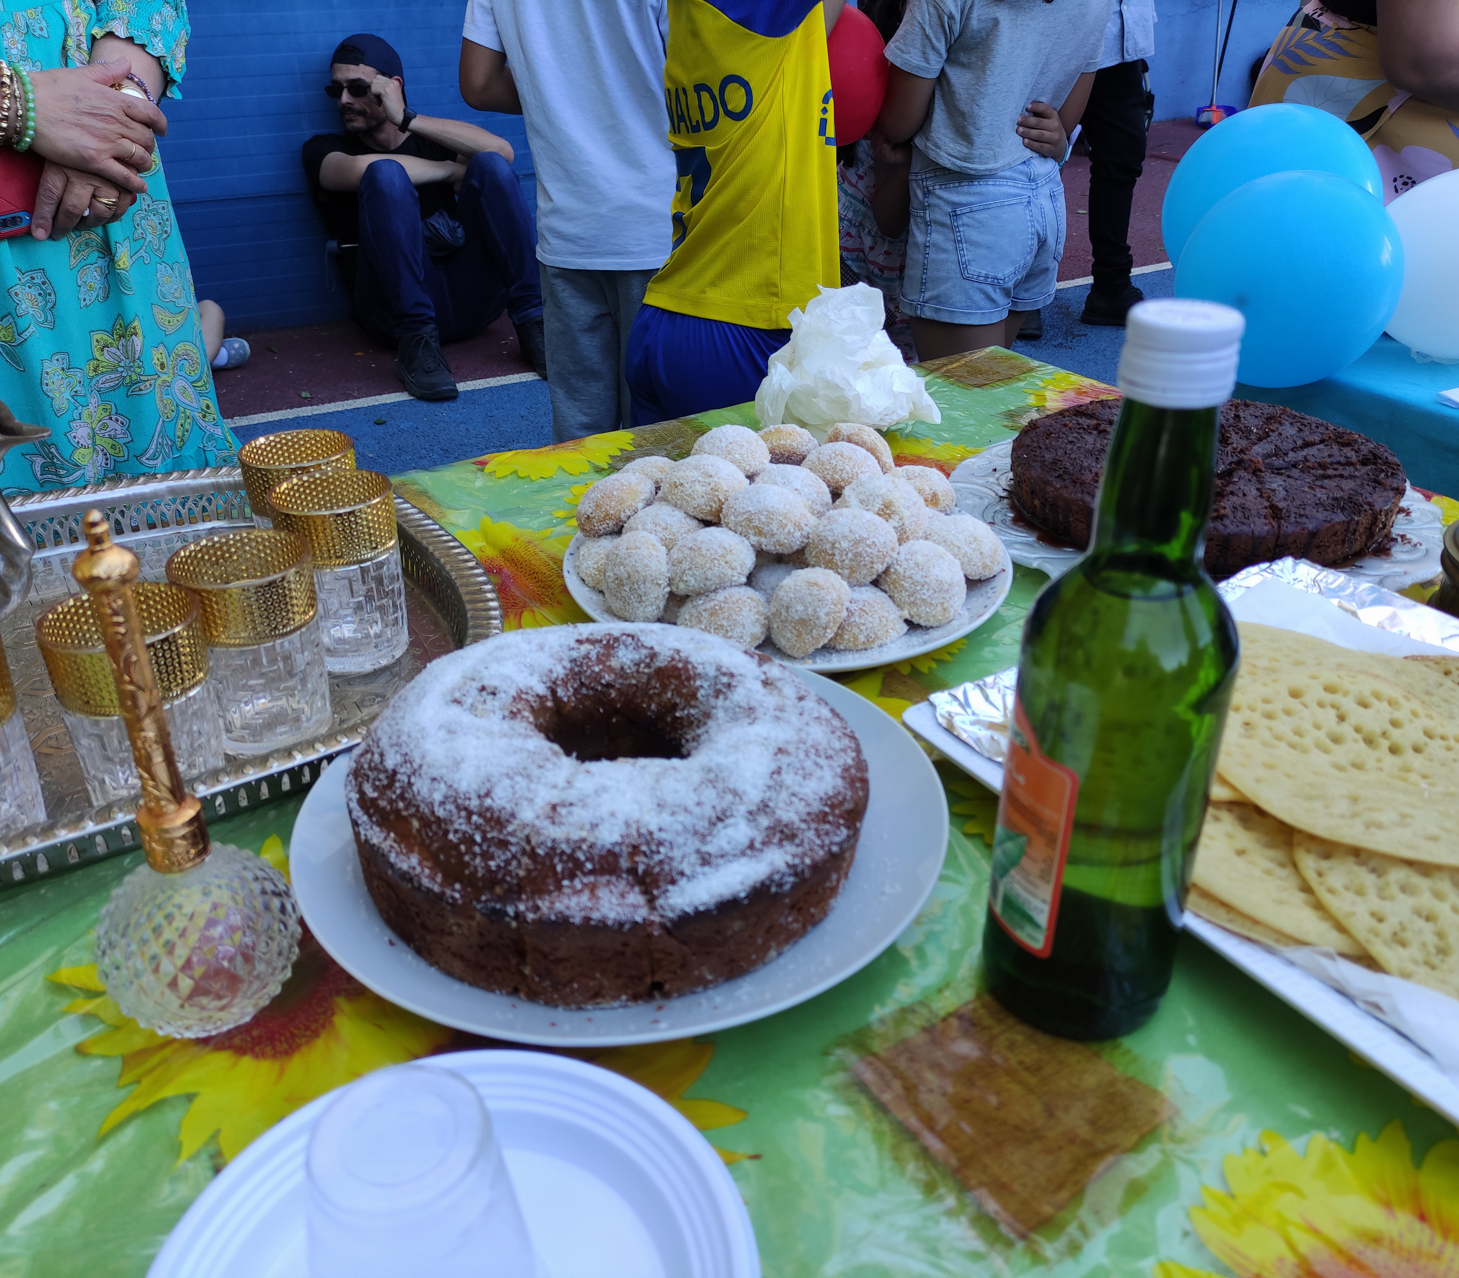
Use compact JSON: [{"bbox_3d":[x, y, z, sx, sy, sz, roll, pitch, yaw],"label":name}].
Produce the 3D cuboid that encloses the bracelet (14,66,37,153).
[{"bbox_3d":[-0.624,-0.468,1.085,0.012,0.068,0.056,-2,23,-44],"label":"bracelet"}]

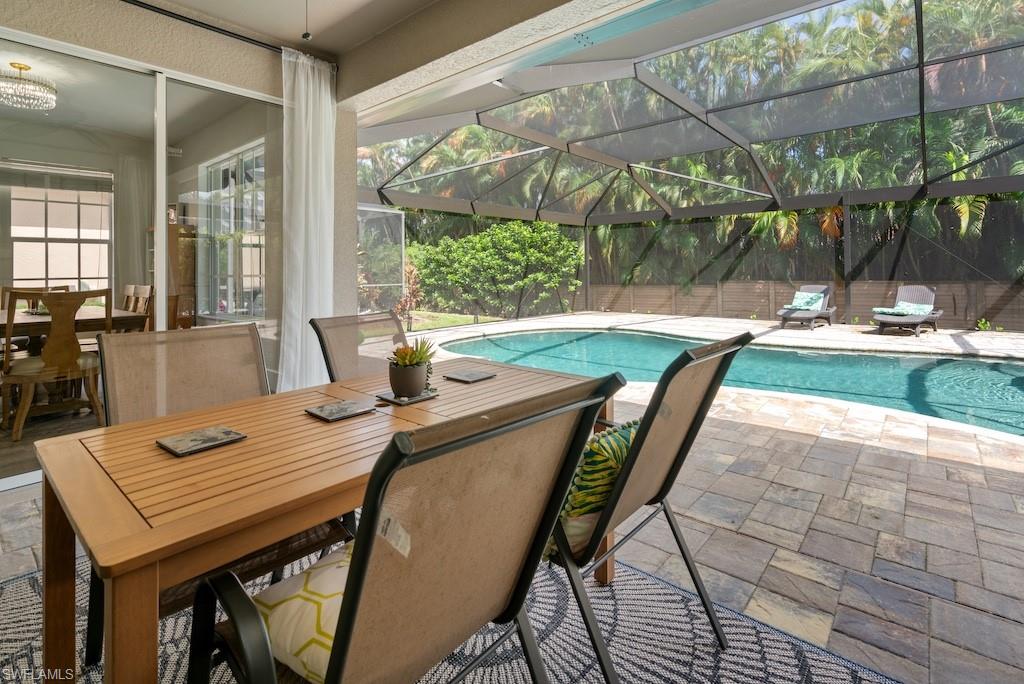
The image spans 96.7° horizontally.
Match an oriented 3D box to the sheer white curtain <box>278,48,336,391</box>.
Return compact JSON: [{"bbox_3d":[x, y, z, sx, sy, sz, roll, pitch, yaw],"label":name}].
[{"bbox_3d":[-1.610,-0.866,3.600,0.140,2.760,0.460,6,8,43],"label":"sheer white curtain"}]

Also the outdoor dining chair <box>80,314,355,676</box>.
[{"bbox_3d":[-0.930,0.485,1.430,0.580,0.970,0.680,-5,8,-40],"label":"outdoor dining chair"}]

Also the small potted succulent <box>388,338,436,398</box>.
[{"bbox_3d":[-0.363,0.093,1.660,0.160,0.205,0.150,0,6,0],"label":"small potted succulent"}]

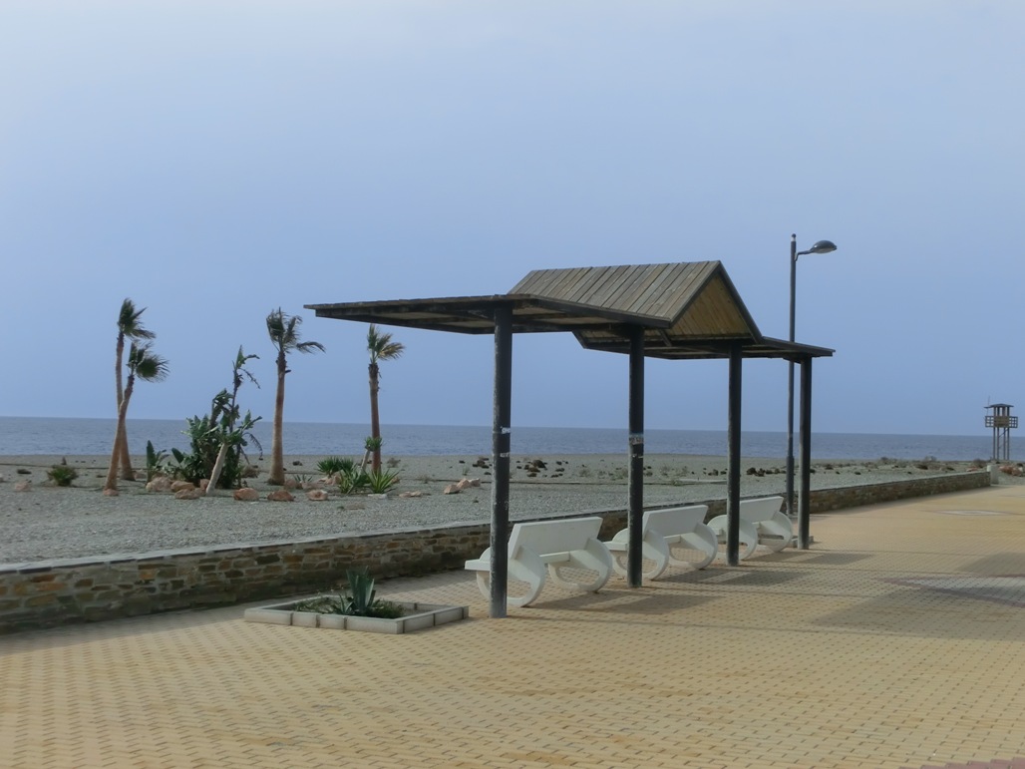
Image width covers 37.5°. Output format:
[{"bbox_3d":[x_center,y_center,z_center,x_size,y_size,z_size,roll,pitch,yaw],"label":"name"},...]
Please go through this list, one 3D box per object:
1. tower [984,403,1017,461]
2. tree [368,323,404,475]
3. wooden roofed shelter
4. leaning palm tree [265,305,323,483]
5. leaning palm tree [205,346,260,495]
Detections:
[{"bbox_3d":[46.891,4.595,145.000,2.600,5.553,2.600,0,-2,39],"label":"tower"},{"bbox_3d":[-4.141,0.458,49.577,1.207,4.910,1.250,1,-2,0],"label":"tree"},{"bbox_3d":[1.247,0.408,18.083,2.583,3.679,8.905,0,-2,29],"label":"wooden roofed shelter"},{"bbox_3d":[-5.429,0.311,37.635,1.398,4.398,1.400,1,-2,0],"label":"leaning palm tree"},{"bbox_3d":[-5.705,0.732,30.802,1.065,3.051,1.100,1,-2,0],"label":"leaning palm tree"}]

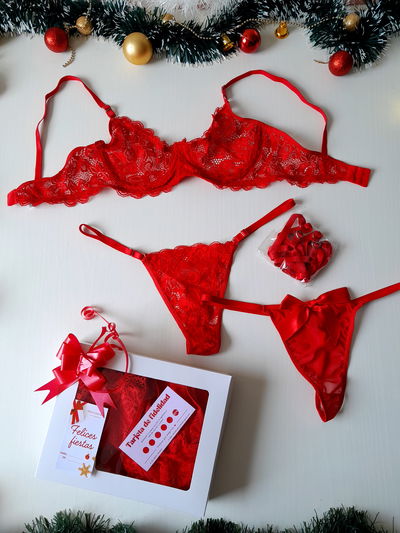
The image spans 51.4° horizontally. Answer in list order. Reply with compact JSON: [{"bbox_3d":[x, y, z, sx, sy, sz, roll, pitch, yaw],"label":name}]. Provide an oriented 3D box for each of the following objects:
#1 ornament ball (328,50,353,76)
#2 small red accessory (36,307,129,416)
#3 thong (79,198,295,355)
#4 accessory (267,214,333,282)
[{"bbox_3d":[0.234,-0.340,0.695,0.041,0.041,0.041,-1,78,4],"label":"ornament ball"},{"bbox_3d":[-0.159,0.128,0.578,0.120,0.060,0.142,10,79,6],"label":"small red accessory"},{"bbox_3d":[-0.010,0.022,0.642,0.351,0.022,0.230,-7,77,2],"label":"thong"},{"bbox_3d":[0.153,-0.029,0.641,0.097,0.025,0.094,41,83,11],"label":"accessory"}]

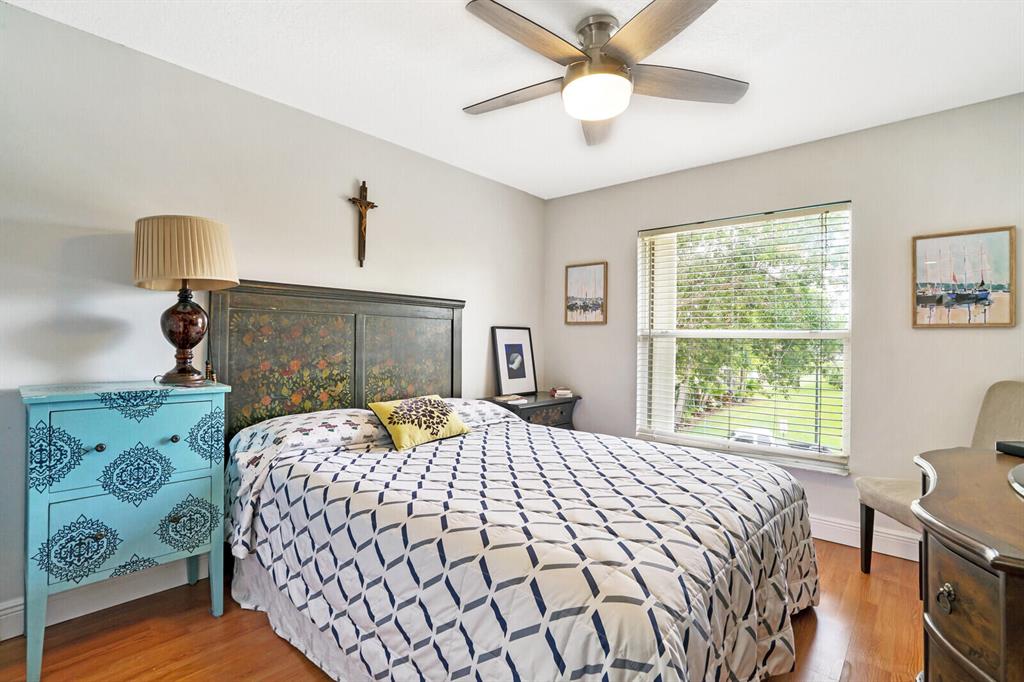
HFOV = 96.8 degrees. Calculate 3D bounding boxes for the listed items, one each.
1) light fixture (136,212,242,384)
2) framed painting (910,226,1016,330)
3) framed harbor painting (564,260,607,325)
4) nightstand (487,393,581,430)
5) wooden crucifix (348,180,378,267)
[{"bbox_3d":[-1.413,-0.159,1.980,0.374,0.700,0.374,0,0,44],"label":"light fixture"},{"bbox_3d":[2.354,-0.319,2.372,0.390,0.500,0.030,0,0,39],"label":"framed painting"},{"bbox_3d":[0.619,-0.392,3.766,0.390,0.500,0.030,0,0,39],"label":"framed harbor painting"},{"bbox_3d":[0.128,0.817,3.544,0.480,0.730,0.718,0,0,44],"label":"nightstand"},{"bbox_3d":[-0.911,-0.715,2.779,0.045,0.515,0.195,0,0,44],"label":"wooden crucifix"}]

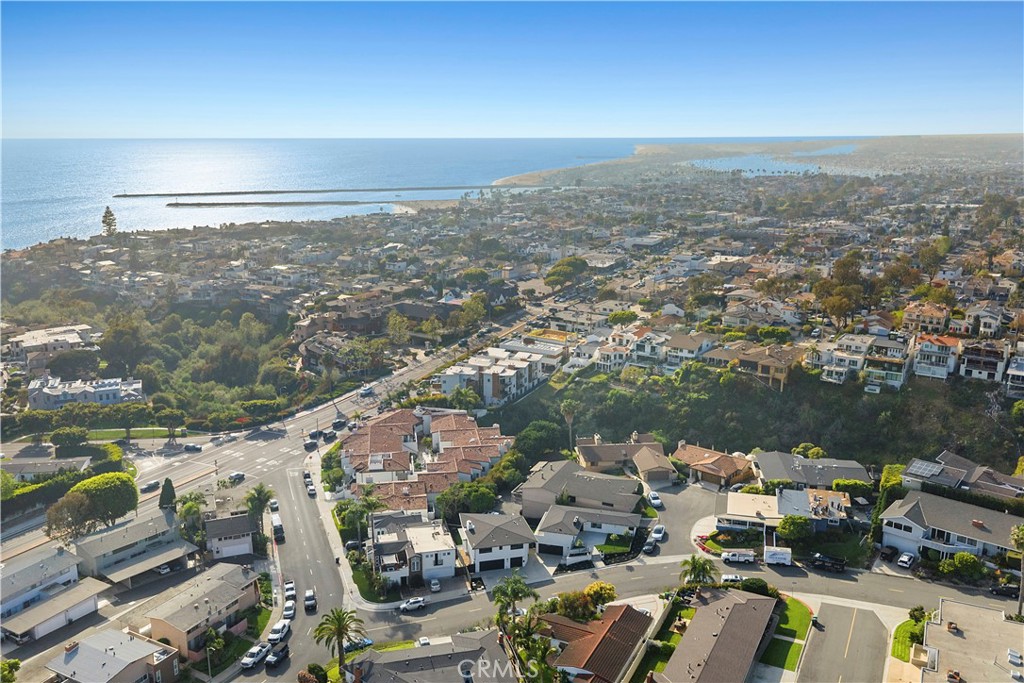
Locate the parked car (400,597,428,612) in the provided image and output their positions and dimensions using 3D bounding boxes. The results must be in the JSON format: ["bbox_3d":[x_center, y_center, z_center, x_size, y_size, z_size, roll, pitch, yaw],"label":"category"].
[{"bbox_3d":[-17.669,46.821,141.931,4.550,1.660,1.860,-4,15,-15],"label":"parked car"}]

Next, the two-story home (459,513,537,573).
[{"bbox_3d":[-2.800,37.951,153.742,12.400,7.000,12.400,-3,15,-13],"label":"two-story home"}]

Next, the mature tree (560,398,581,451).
[{"bbox_3d":[14.960,23.250,203.680,4.400,16.000,4.400,0,15,0],"label":"mature tree"}]

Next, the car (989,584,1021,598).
[{"bbox_3d":[84.828,42.777,136.987,4.600,1.720,1.880,6,16,21],"label":"car"}]

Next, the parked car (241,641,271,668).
[{"bbox_3d":[-41.750,51.319,130.564,1.930,1.820,5.500,5,16,19],"label":"parked car"}]

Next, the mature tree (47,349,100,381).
[{"bbox_3d":[-176.171,9.642,320.000,19.000,12.000,15.000,-8,17,-29],"label":"mature tree"}]

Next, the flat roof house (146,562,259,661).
[{"bbox_3d":[-53.500,46.389,139.407,9.600,5.900,18.000,5,16,20],"label":"flat roof house"}]

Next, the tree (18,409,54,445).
[{"bbox_3d":[-137.000,24.223,229.013,10.300,9.600,10.300,0,15,0],"label":"tree"}]

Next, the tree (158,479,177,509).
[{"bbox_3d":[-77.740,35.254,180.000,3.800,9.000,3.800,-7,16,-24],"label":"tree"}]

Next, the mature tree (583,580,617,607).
[{"bbox_3d":[15.081,43.358,136.500,5.400,4.200,5.100,2,15,7],"label":"mature tree"}]

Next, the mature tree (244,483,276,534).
[{"bbox_3d":[-54.800,35.986,173.175,7.200,11.000,7.200,0,15,0],"label":"mature tree"}]

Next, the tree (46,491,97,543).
[{"bbox_3d":[-95.760,39.940,173.580,9.500,10.500,9.500,0,15,0],"label":"tree"}]

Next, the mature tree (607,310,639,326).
[{"bbox_3d":[45.310,-8.380,325.880,12.500,6.300,8.500,0,15,0],"label":"mature tree"}]

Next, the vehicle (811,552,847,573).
[{"bbox_3d":[55.800,38.981,140.473,5.500,2.100,2.100,4,15,16],"label":"vehicle"}]

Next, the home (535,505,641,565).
[{"bbox_3d":[14.750,36.680,154.250,18.200,6.000,12.700,4,15,15],"label":"home"}]

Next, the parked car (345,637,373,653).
[{"bbox_3d":[-24.878,48.866,128.608,4.650,1.460,1.850,-4,15,-15],"label":"parked car"}]

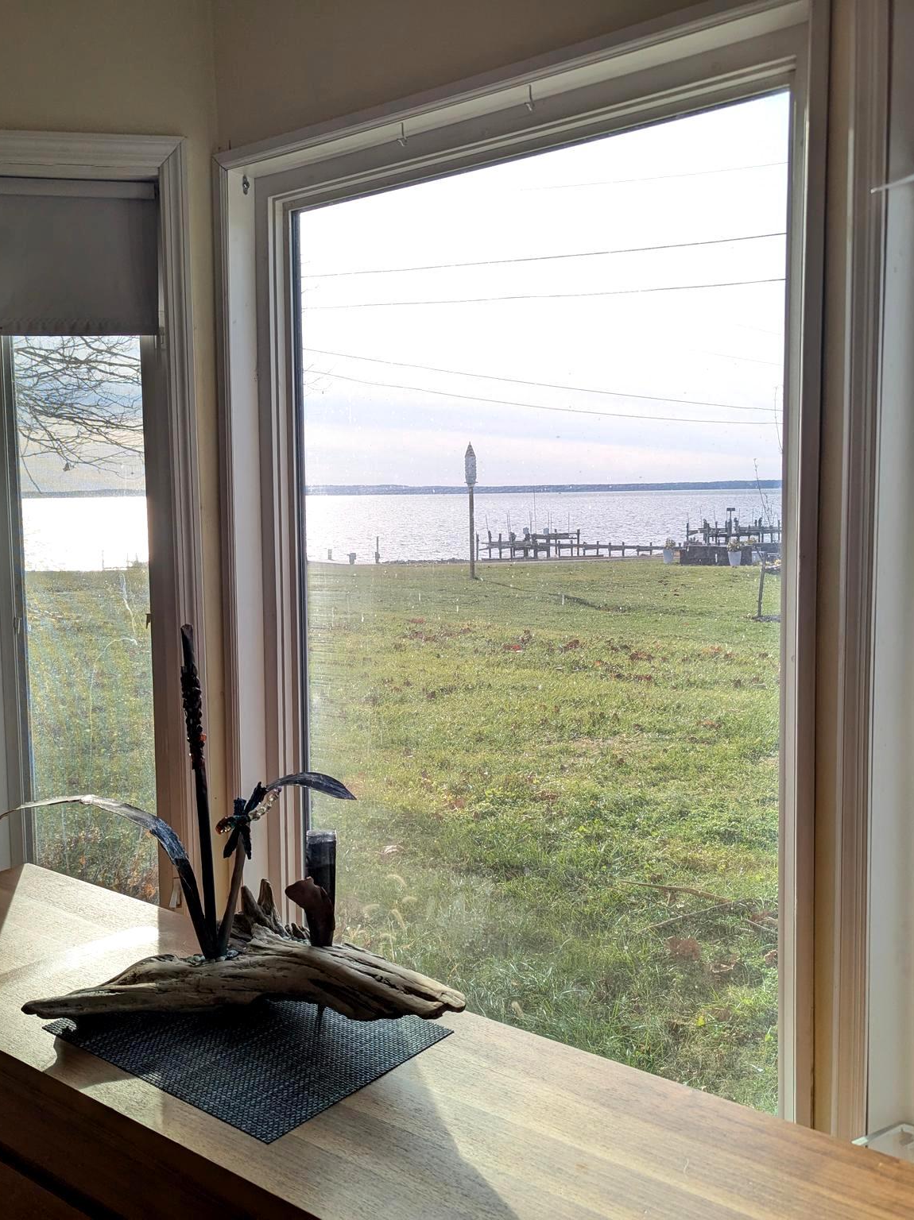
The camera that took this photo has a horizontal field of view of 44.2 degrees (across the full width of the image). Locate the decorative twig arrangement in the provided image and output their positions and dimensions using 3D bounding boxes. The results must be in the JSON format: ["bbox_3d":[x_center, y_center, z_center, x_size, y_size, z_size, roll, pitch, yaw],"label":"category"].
[{"bbox_3d":[-0.320,0.301,1.589,0.656,0.565,0.220,-1,6,0],"label":"decorative twig arrangement"}]

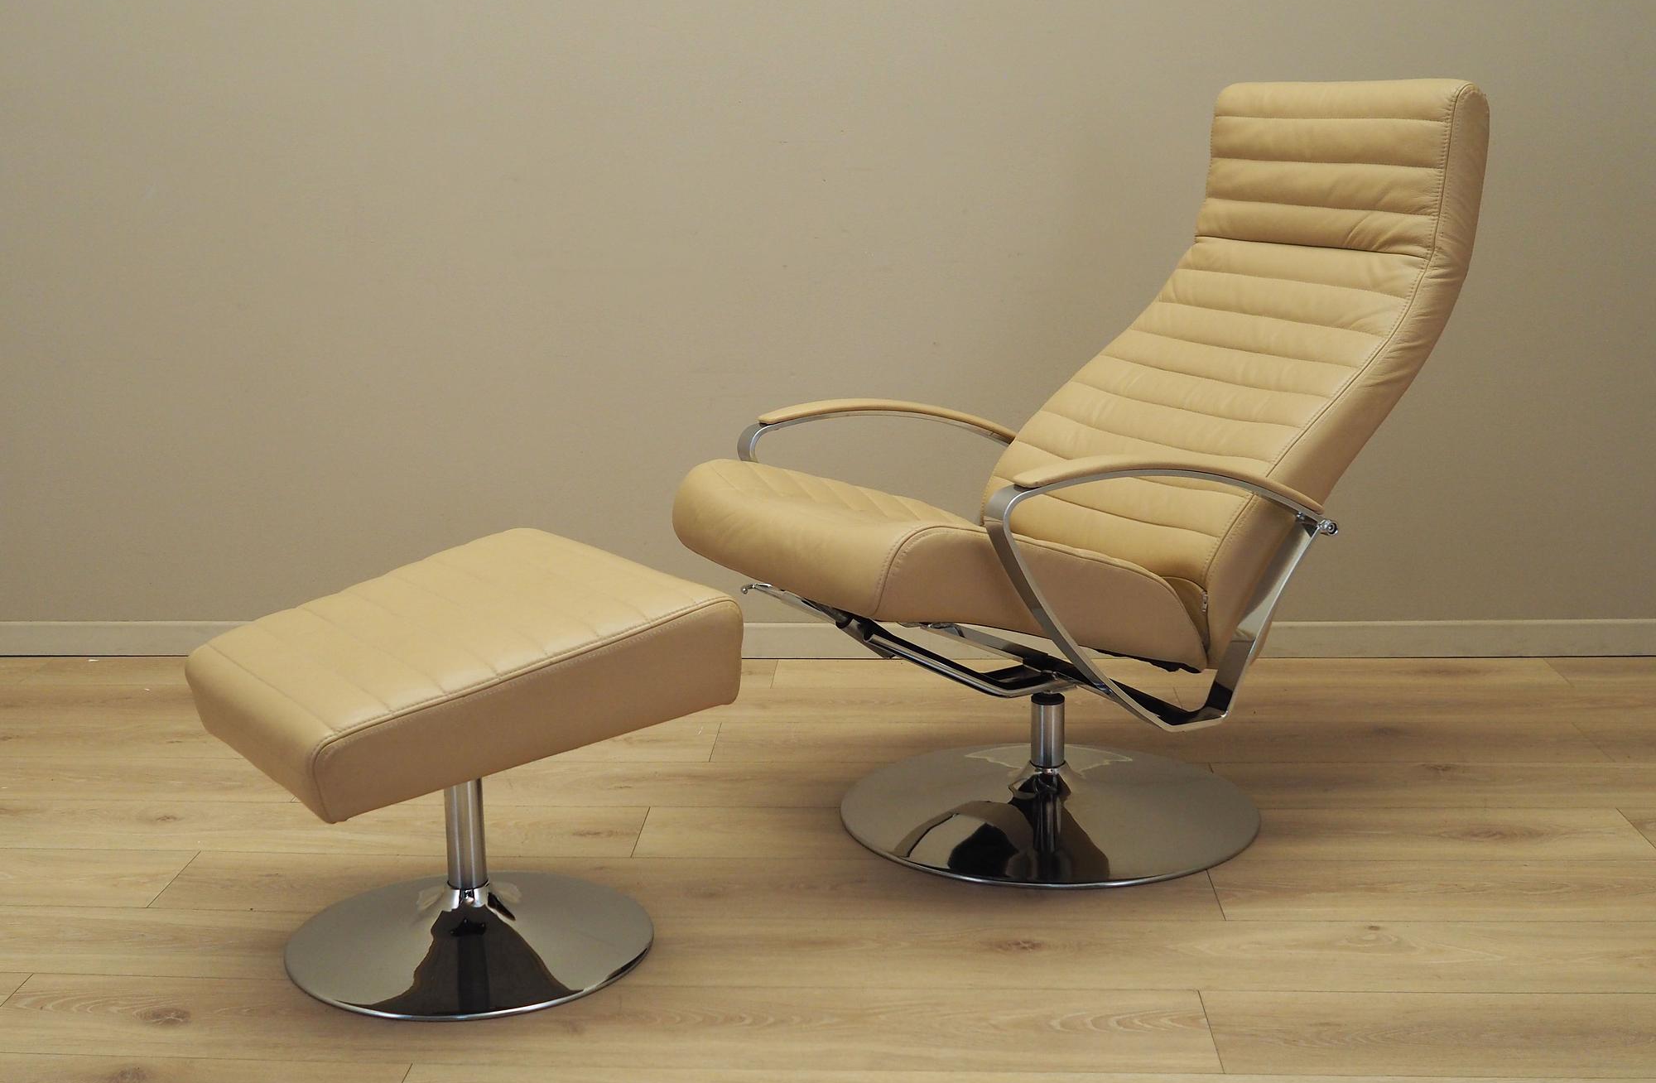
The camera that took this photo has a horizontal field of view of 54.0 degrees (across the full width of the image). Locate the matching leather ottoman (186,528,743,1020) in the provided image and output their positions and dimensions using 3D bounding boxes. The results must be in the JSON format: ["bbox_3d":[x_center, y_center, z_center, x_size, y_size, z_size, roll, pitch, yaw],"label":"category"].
[{"bbox_3d":[-0.454,0.280,2.006,0.499,0.453,0.489,-10,16,-35],"label":"matching leather ottoman"}]

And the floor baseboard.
[{"bbox_3d":[-0.045,0.187,3.114,3.154,0.066,0.018,0,13,3],"label":"floor baseboard"}]

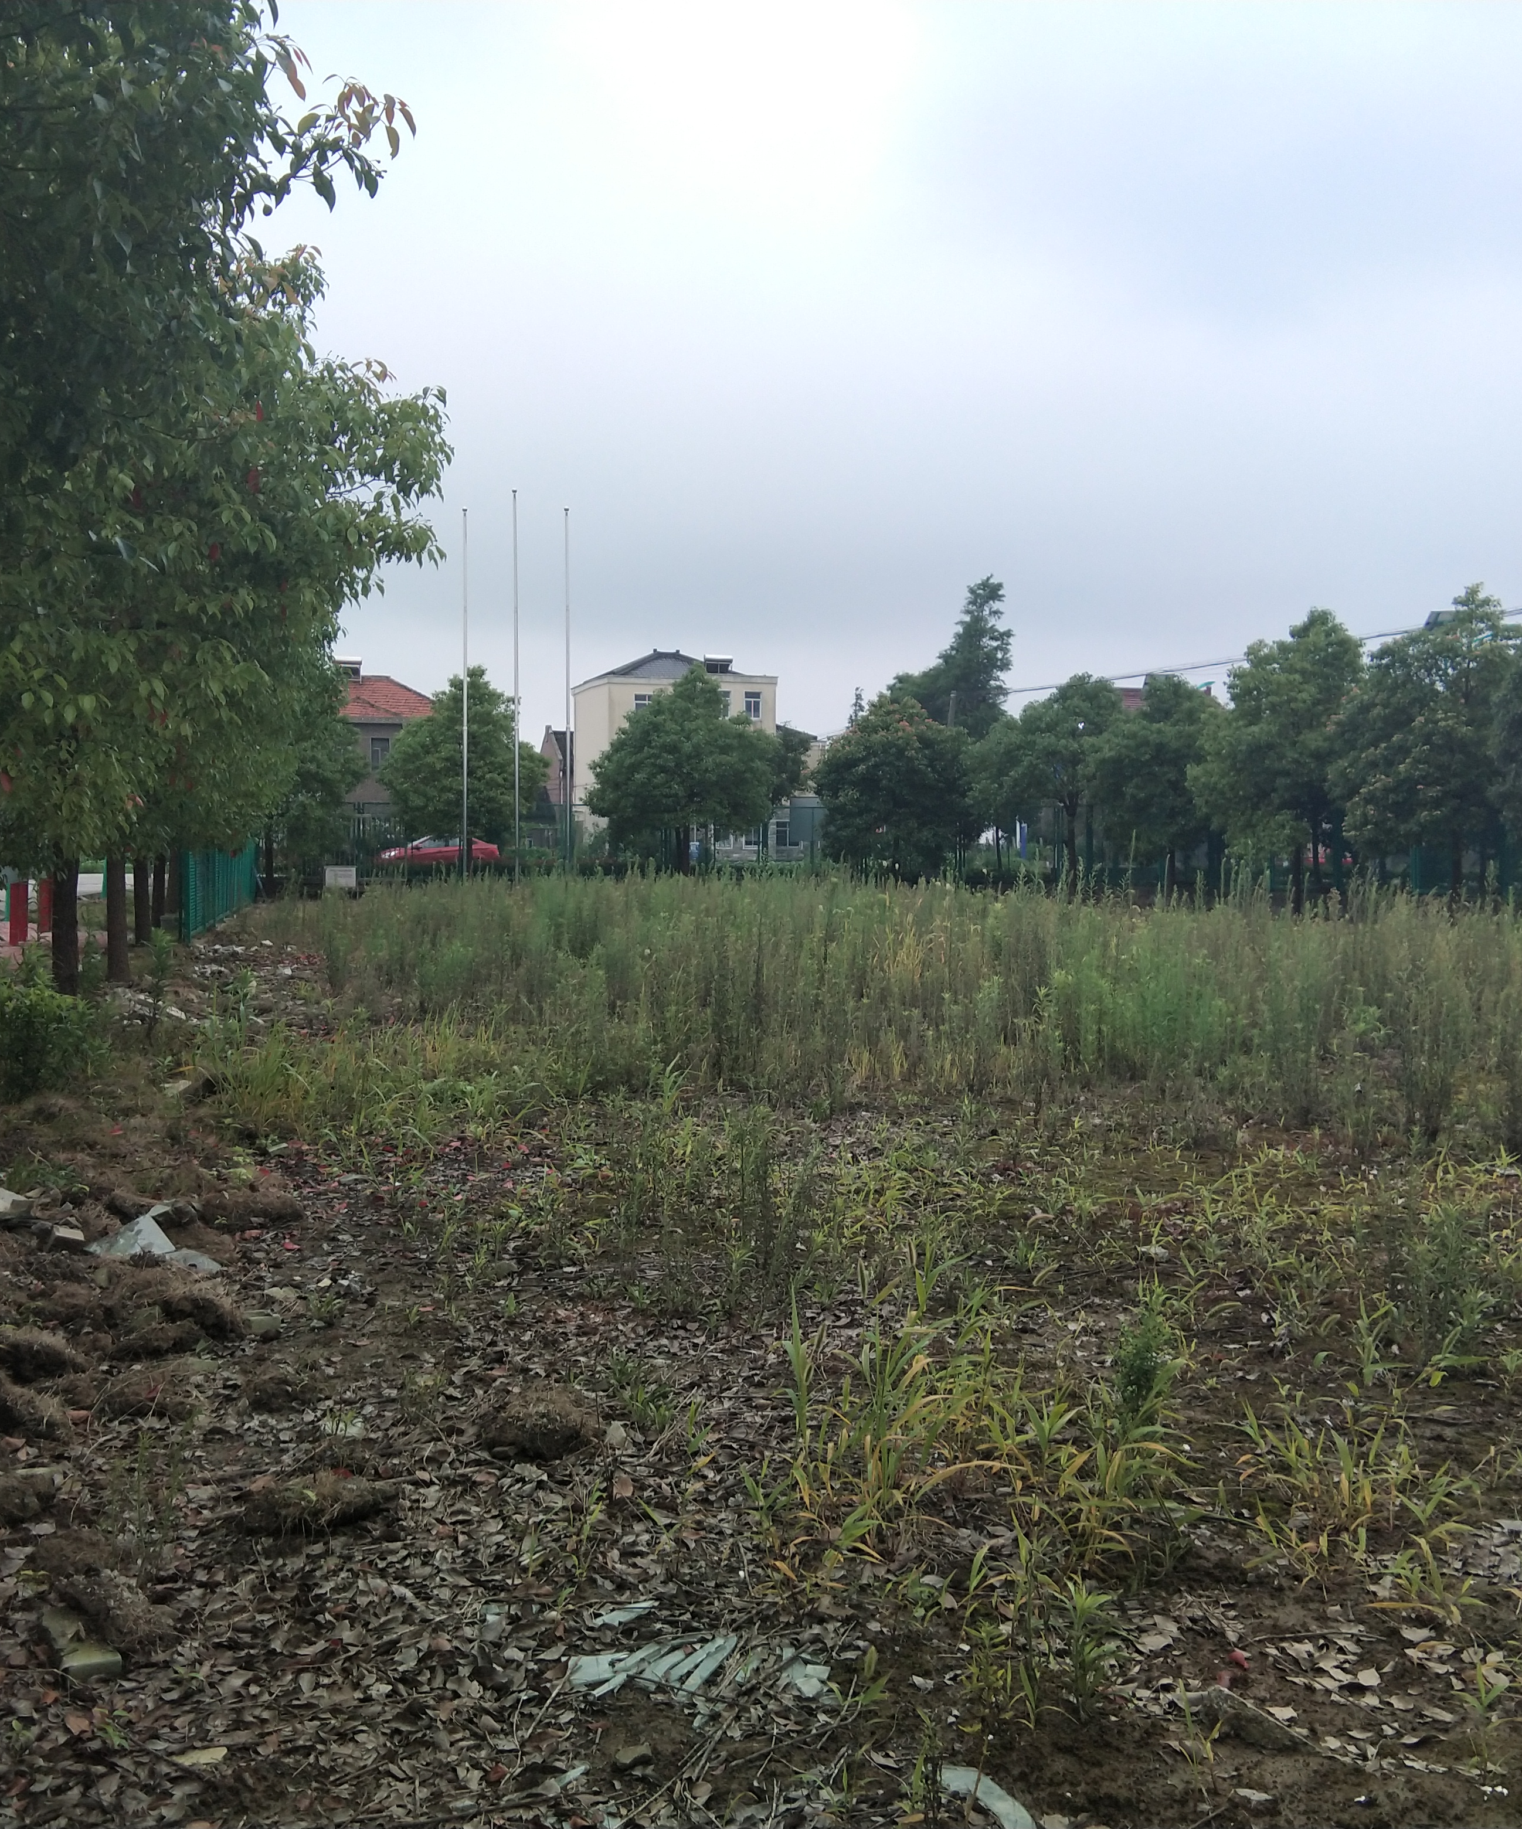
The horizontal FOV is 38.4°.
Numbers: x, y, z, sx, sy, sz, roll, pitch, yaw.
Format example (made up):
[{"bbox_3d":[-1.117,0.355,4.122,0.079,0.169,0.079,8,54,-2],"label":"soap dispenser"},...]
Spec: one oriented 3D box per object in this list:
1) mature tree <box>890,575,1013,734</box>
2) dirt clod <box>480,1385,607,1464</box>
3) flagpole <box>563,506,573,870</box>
[{"bbox_3d":[8.015,-7.654,89.815,5.200,12.455,5.200,0,2,-13],"label":"mature tree"},{"bbox_3d":[-0.502,1.168,5.030,0.275,0.145,0.220,-1,2,-12],"label":"dirt clod"},{"bbox_3d":[-4.734,-5.141,53.873,0.140,9.830,0.140,0,2,-13],"label":"flagpole"}]

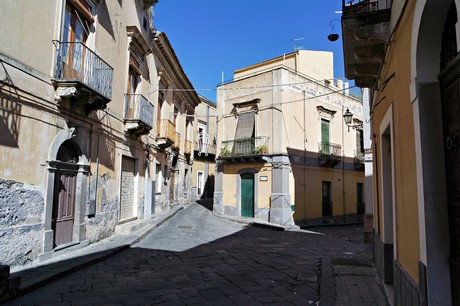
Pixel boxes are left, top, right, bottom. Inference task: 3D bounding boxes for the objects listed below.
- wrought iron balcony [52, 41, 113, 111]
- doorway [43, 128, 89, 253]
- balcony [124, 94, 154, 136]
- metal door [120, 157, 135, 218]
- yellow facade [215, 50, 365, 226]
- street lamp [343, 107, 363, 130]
[{"bbox_3d":[-3.880,-1.813,8.171,0.676,1.573,1.817,1,-5,3],"label":"wrought iron balcony"},{"bbox_3d":[-4.358,0.912,8.199,0.331,3.082,1.978,1,-5,3],"label":"doorway"},{"bbox_3d":[-3.706,-1.403,12.521,0.644,1.532,1.702,1,-5,3],"label":"balcony"},{"bbox_3d":[-4.248,1.418,12.417,0.092,2.429,1.716,1,-5,3],"label":"metal door"},{"bbox_3d":[4.982,-0.720,22.656,11.880,10.477,5.362,6,-7,-44],"label":"yellow facade"},{"bbox_3d":[4.718,-1.271,11.800,0.720,0.880,0.380,-3,-7,38],"label":"street lamp"}]

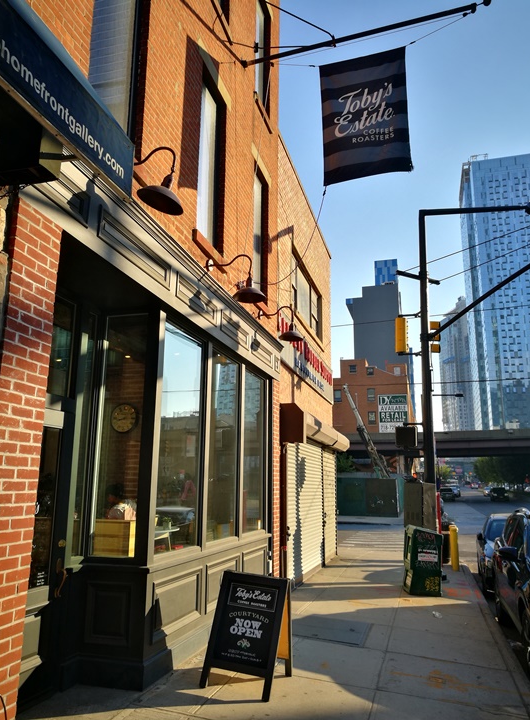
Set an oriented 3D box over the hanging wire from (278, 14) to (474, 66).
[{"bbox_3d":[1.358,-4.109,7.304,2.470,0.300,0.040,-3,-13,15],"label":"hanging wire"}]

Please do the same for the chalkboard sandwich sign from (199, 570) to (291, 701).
[{"bbox_3d":[-0.120,2.204,4.611,0.570,0.820,0.570,-4,-13,21],"label":"chalkboard sandwich sign"}]

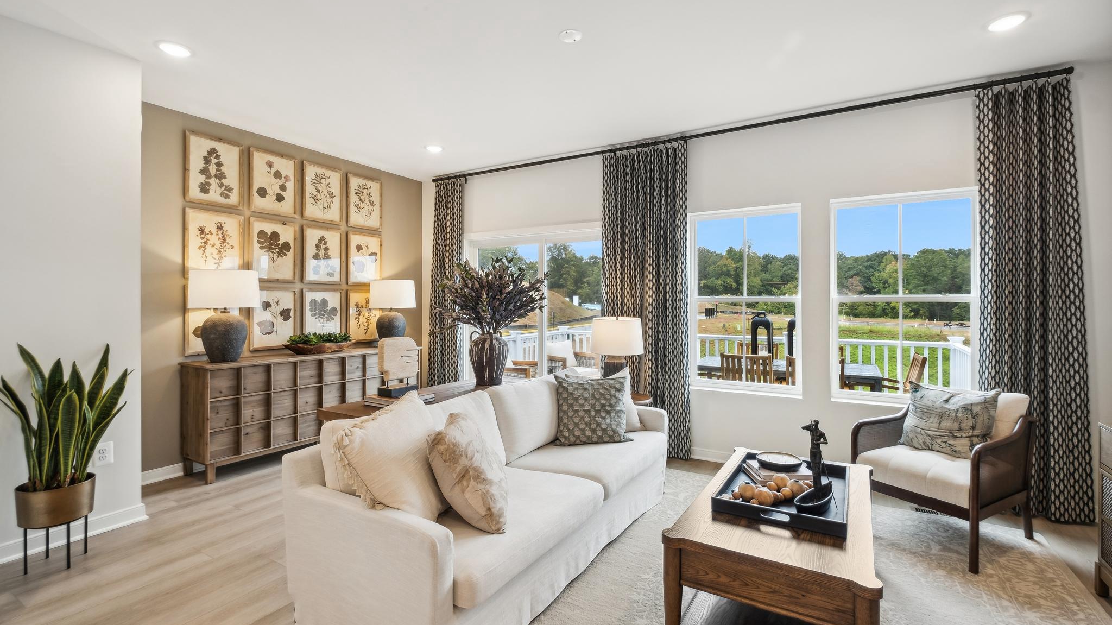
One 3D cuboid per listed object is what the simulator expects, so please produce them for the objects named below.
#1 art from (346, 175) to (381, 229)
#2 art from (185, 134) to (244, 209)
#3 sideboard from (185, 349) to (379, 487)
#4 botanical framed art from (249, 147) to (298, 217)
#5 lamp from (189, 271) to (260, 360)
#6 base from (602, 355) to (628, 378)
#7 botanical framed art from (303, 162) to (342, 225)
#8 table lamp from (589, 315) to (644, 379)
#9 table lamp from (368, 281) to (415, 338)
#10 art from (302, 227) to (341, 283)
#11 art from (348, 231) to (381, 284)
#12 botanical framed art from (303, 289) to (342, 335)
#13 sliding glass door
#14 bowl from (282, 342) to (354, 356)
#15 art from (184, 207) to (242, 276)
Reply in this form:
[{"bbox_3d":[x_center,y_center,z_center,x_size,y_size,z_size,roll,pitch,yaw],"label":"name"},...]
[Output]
[{"bbox_3d":[-2.028,-1.160,4.921,0.030,0.541,0.409,1,1,31],"label":"art"},{"bbox_3d":[-2.675,-1.100,3.633,0.032,0.524,0.397,1,2,30],"label":"art"},{"bbox_3d":[-2.166,0.802,4.309,0.450,0.845,2.045,1,1,31],"label":"sideboard"},{"bbox_3d":[-2.453,-1.110,4.022,0.032,0.524,0.397,1,2,30],"label":"botanical framed art"},{"bbox_3d":[-2.583,0.036,3.602,0.455,0.710,0.455,1,1,31],"label":"lamp"},{"bbox_3d":[0.475,0.514,3.679,0.200,0.339,0.200,1,2,30],"label":"base"},{"bbox_3d":[-2.228,-1.121,4.418,0.032,0.524,0.397,1,2,30],"label":"botanical framed art"},{"bbox_3d":[0.479,0.359,3.672,0.424,0.649,0.424,1,2,30],"label":"table lamp"},{"bbox_3d":[-1.754,0.013,4.961,0.455,0.710,0.455,1,1,31],"label":"table lamp"},{"bbox_3d":[-2.227,-0.543,4.432,0.032,0.524,0.397,1,2,30],"label":"art"},{"bbox_3d":[-1.996,-0.553,4.837,0.032,0.524,0.397,1,2,30],"label":"art"},{"bbox_3d":[-2.277,0.041,4.550,0.030,0.536,0.411,1,1,31],"label":"botanical framed art"},{"bbox_3d":[-0.202,0.199,4.841,1.870,2.050,0.120,1,1,31],"label":"sliding glass door"},{"bbox_3d":[-2.146,0.330,4.250,0.240,0.100,0.696,1,1,31],"label":"bowl"},{"bbox_3d":[-2.673,-0.522,3.647,0.032,0.524,0.397,1,2,30],"label":"art"}]

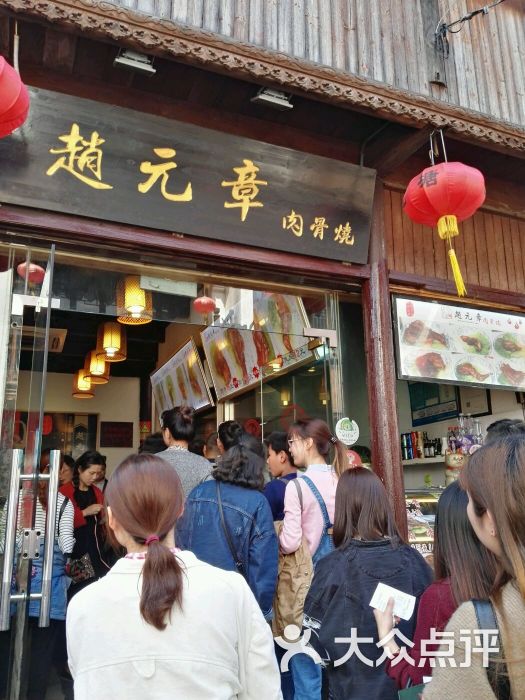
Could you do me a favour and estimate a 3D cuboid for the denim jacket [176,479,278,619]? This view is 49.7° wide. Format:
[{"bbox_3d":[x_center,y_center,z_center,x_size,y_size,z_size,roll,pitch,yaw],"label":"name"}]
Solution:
[{"bbox_3d":[-0.172,0.956,2.801,0.510,0.630,0.300,1,-14,-8],"label":"denim jacket"}]

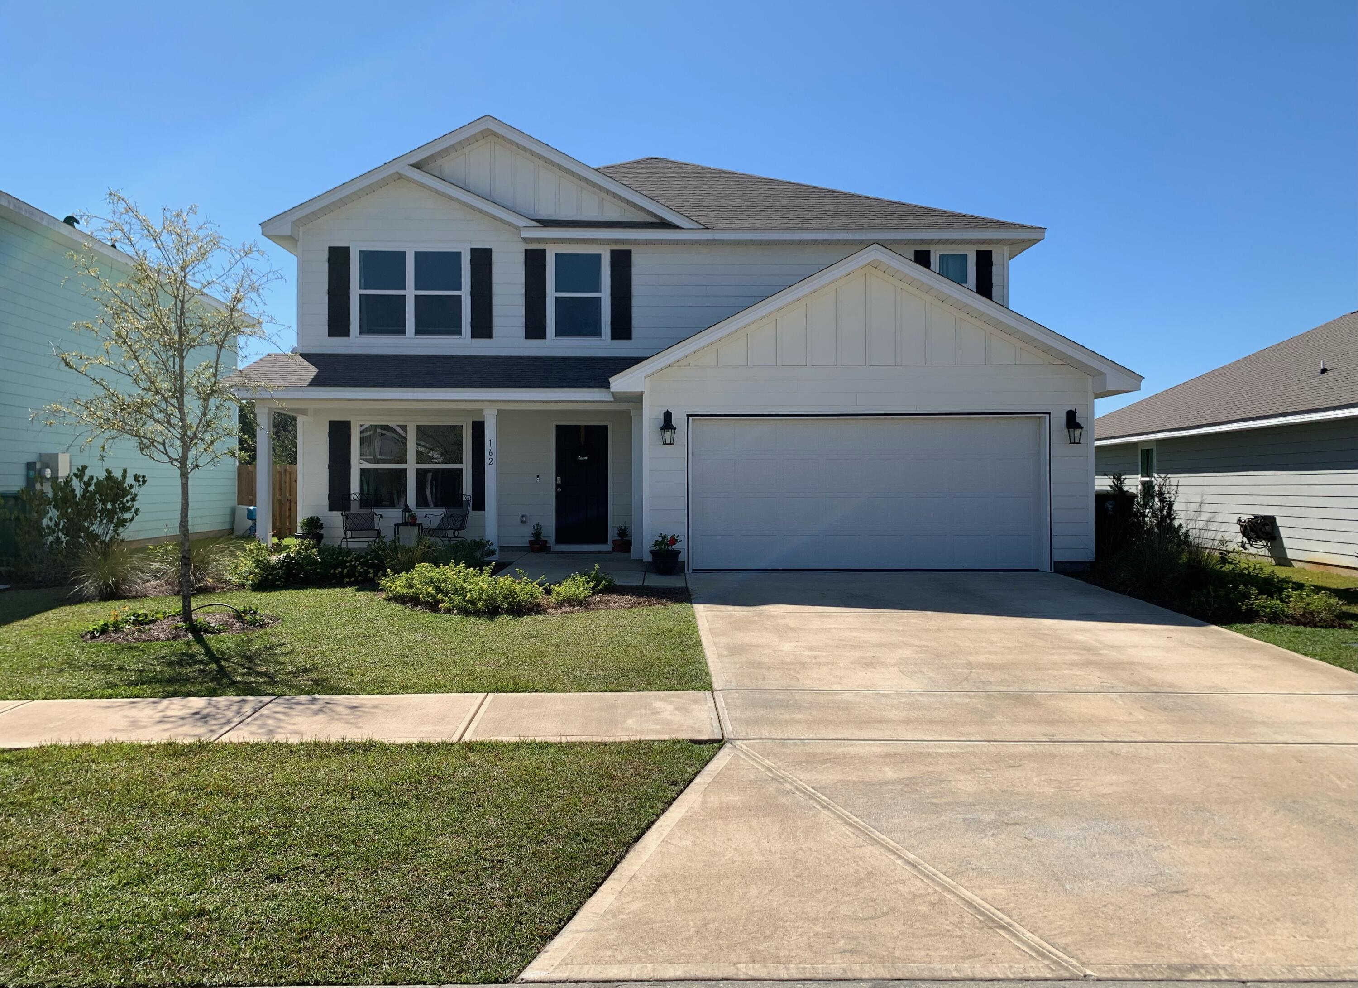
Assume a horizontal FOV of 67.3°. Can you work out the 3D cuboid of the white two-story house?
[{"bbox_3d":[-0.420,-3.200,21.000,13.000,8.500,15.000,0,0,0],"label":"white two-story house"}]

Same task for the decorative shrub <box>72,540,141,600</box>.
[{"bbox_3d":[-6.725,0.895,11.950,0.808,0.708,0.820,0,0,0],"label":"decorative shrub"}]

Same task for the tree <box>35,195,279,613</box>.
[{"bbox_3d":[-5.209,-0.865,10.200,2.323,4.329,2.200,0,0,0],"label":"tree"}]

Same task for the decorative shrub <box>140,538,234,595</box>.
[{"bbox_3d":[-5.949,0.864,12.300,1.139,0.691,1.000,0,0,0],"label":"decorative shrub"}]

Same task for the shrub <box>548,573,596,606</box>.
[{"bbox_3d":[-1.182,1.053,11.250,0.527,0.363,0.500,0,0,0],"label":"shrub"}]

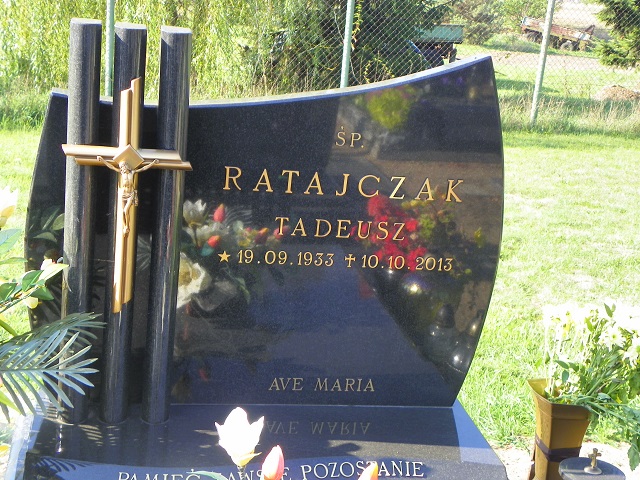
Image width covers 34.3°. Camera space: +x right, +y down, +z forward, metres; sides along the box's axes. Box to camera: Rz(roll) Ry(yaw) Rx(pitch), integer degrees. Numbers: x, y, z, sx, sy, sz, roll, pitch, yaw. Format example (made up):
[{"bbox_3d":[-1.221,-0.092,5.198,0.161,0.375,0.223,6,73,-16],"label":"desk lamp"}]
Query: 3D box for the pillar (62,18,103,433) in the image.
[{"bbox_3d":[-0.449,-0.019,1.933,0.055,0.761,0.055,2,14,-12],"label":"pillar"}]

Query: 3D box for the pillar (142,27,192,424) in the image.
[{"bbox_3d":[-0.293,-0.012,1.965,0.055,0.761,0.055,2,14,-12],"label":"pillar"}]

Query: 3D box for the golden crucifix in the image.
[{"bbox_3d":[-0.353,-0.075,1.889,0.232,0.439,0.035,2,14,-12],"label":"golden crucifix"}]

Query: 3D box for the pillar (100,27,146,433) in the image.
[{"bbox_3d":[-0.372,-0.015,1.949,0.055,0.760,0.055,2,14,-12],"label":"pillar"}]

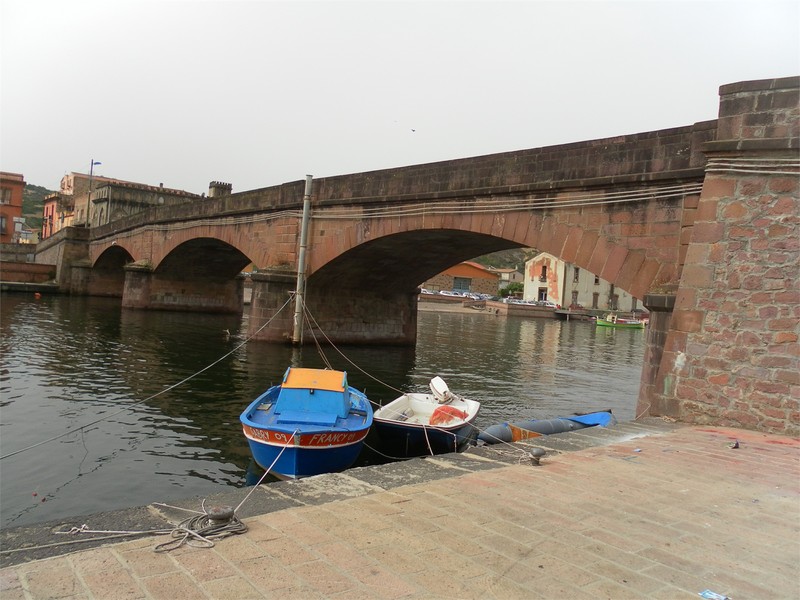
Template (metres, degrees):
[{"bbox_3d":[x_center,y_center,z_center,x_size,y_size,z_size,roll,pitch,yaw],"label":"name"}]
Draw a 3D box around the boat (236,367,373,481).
[{"bbox_3d":[-1.294,1.687,9.661,1.750,1.130,4.500,4,1,-3],"label":"boat"}]

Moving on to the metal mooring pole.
[{"bbox_3d":[-3.841,-1.558,25.463,0.290,6.680,0.290,4,1,0],"label":"metal mooring pole"}]

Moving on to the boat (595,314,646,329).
[{"bbox_3d":[28.979,2.734,85.513,6.500,1.650,2.200,4,1,6],"label":"boat"}]

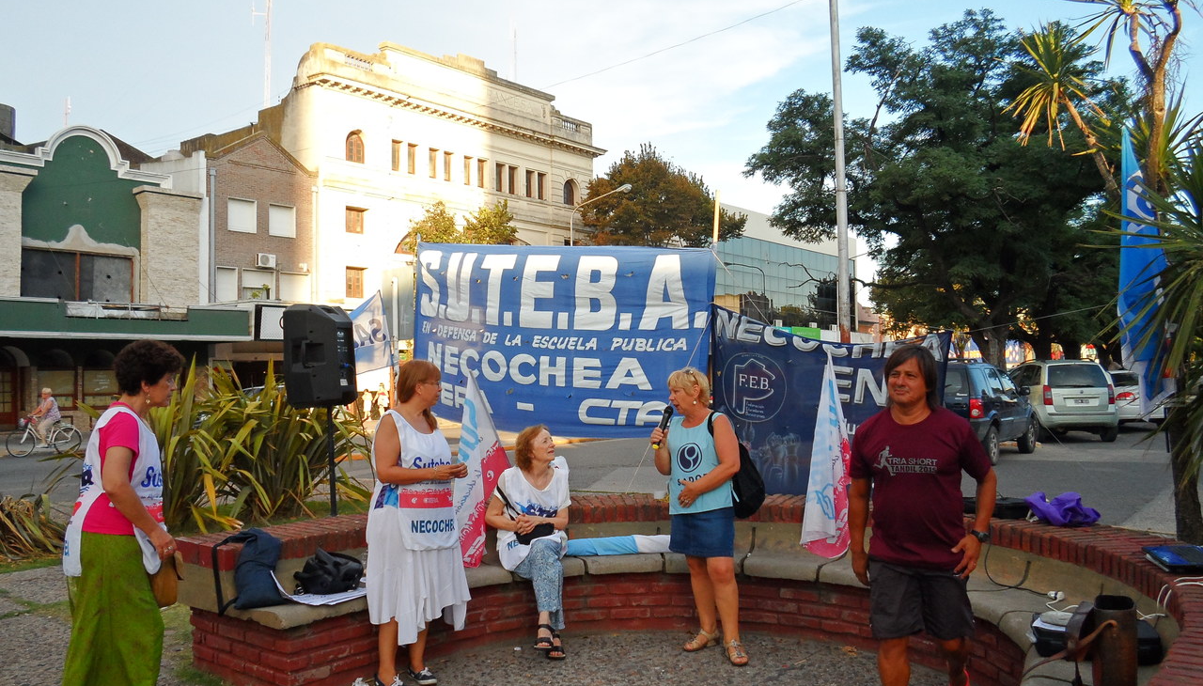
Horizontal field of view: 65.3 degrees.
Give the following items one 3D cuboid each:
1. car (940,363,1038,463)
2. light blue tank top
[{"bbox_3d":[6.330,1.181,16.430,1.760,1.660,4.200,-2,-2,37],"label":"car"},{"bbox_3d":[0.550,0.669,5.160,0.390,0.570,0.270,-1,-2,28],"label":"light blue tank top"}]

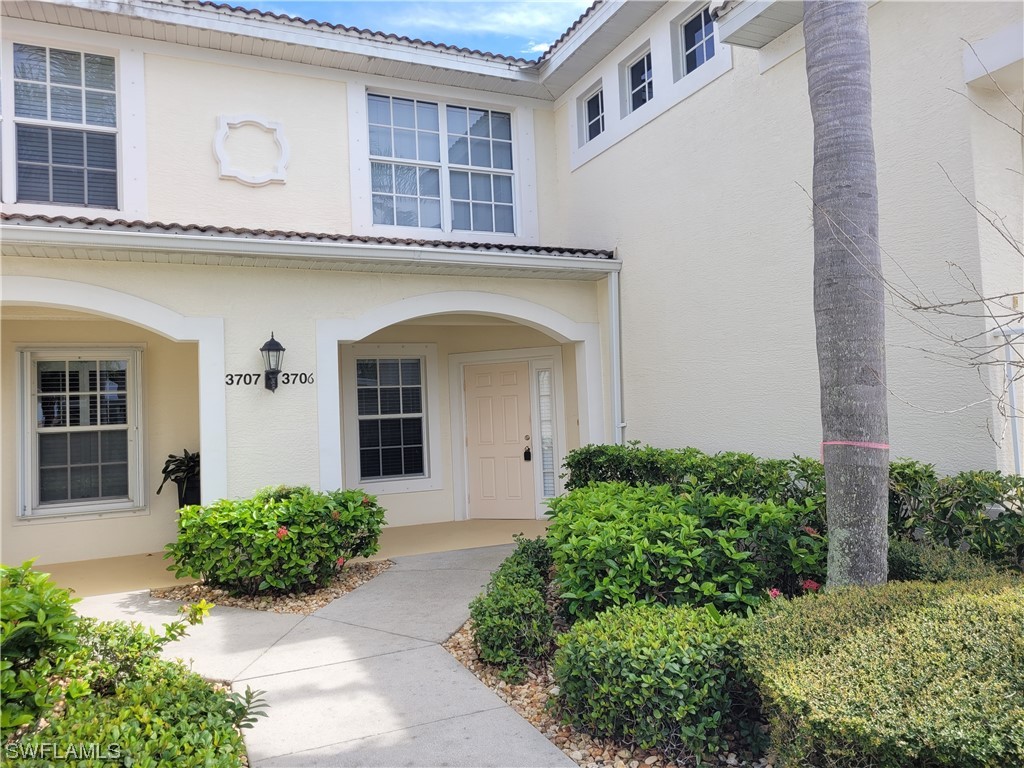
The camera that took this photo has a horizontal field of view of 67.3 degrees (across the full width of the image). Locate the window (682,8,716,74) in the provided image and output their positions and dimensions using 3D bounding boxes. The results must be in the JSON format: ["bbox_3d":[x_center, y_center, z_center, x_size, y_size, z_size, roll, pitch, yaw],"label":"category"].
[{"bbox_3d":[1.783,-3.227,7.226,0.100,0.610,0.600,-1,-3,-24],"label":"window"}]

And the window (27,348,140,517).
[{"bbox_3d":[-4.672,0.512,8.375,1.174,1.770,0.120,-1,-3,-24],"label":"window"}]

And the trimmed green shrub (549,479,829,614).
[{"bbox_3d":[1.192,1.176,5.443,1.800,0.740,1.200,-2,-3,0],"label":"trimmed green shrub"}]

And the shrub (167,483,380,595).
[{"bbox_3d":[-1.967,1.313,6.552,1.720,0.750,1.000,-2,-3,-16],"label":"shrub"}]

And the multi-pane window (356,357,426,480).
[{"bbox_3d":[-1.514,0.436,9.868,0.910,1.583,0.100,-1,-3,-24],"label":"multi-pane window"}]

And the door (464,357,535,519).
[{"bbox_3d":[-0.161,0.760,10.156,0.915,2.040,0.080,-4,-3,20],"label":"door"}]

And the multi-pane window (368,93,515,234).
[{"bbox_3d":[-0.784,-2.537,9.026,1.835,1.550,0.100,-1,-3,-24],"label":"multi-pane window"}]

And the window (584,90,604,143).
[{"bbox_3d":[1.014,-3.110,8.921,0.100,0.610,0.595,-1,-3,-24],"label":"window"}]

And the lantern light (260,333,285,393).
[{"bbox_3d":[-2.215,-0.202,7.131,0.235,0.580,0.260,-1,-3,-24],"label":"lantern light"}]

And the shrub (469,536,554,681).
[{"bbox_3d":[0.059,1.360,4.886,0.520,0.430,2.000,-3,-3,2],"label":"shrub"}]

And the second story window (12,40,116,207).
[{"bbox_3d":[-4.289,-2.460,7.430,0.900,1.550,0.100,-1,-3,-24],"label":"second story window"}]

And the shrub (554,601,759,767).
[{"bbox_3d":[0.601,1.279,3.337,0.820,0.495,0.740,-2,-3,0],"label":"shrub"}]

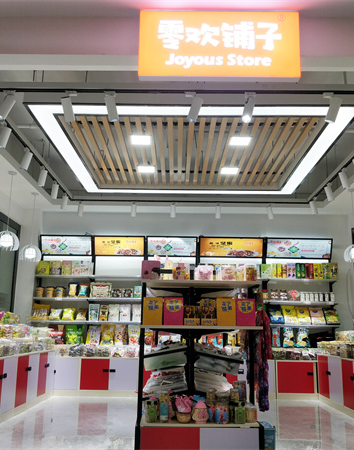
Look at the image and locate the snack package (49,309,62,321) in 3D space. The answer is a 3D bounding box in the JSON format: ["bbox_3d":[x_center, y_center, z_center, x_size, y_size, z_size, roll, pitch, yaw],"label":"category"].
[{"bbox_3d":[-1.981,1.469,6.797,0.204,0.195,0.070,1,-29,1],"label":"snack package"}]

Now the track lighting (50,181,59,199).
[{"bbox_3d":[-1.806,-0.501,6.173,0.092,0.234,0.092,-16,-22,37],"label":"track lighting"}]

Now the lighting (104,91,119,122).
[{"bbox_3d":[-0.600,-1.090,3.837,0.130,0.275,0.110,13,-18,-39],"label":"lighting"}]

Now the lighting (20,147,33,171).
[{"bbox_3d":[-1.833,-0.809,5.076,0.145,0.277,0.110,-2,-14,11],"label":"lighting"}]

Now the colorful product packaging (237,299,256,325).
[{"bbox_3d":[0.540,0.687,3.253,0.153,0.213,0.100,1,-14,1],"label":"colorful product packaging"}]

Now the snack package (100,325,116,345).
[{"bbox_3d":[-1.106,1.778,6.712,0.240,0.329,0.080,1,-24,1],"label":"snack package"}]

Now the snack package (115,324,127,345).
[{"bbox_3d":[-0.953,1.881,7.146,0.205,0.339,0.090,1,-14,1],"label":"snack package"}]

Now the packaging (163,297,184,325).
[{"bbox_3d":[-0.020,0.613,2.945,0.135,0.188,0.095,1,-14,1],"label":"packaging"}]

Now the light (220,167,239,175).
[{"bbox_3d":[0.747,-0.776,5.890,0.235,0.040,0.235,1,-14,1],"label":"light"}]

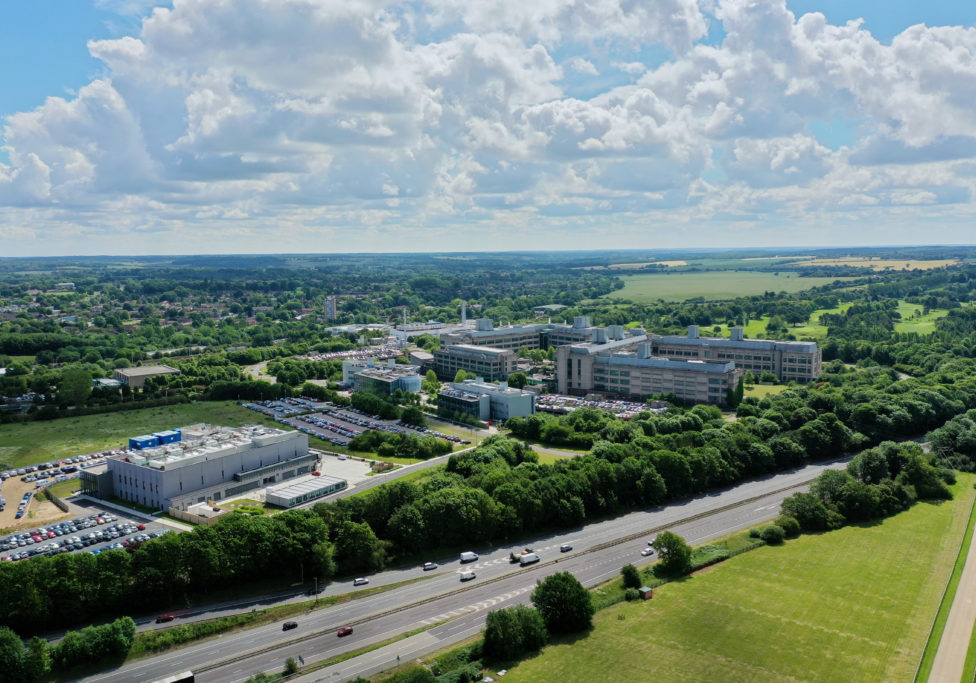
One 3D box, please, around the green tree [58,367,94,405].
[{"bbox_3d":[-260.630,26.800,501.740,20.500,22.000,20.000,-4,8,-28],"label":"green tree"}]

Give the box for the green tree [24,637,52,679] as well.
[{"bbox_3d":[-106.100,74.530,188.050,5.680,9.780,5.680,-1,7,0],"label":"green tree"}]

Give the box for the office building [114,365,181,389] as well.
[{"bbox_3d":[-238.930,25.020,559.120,33.000,8.000,37.000,-6,9,-38],"label":"office building"}]

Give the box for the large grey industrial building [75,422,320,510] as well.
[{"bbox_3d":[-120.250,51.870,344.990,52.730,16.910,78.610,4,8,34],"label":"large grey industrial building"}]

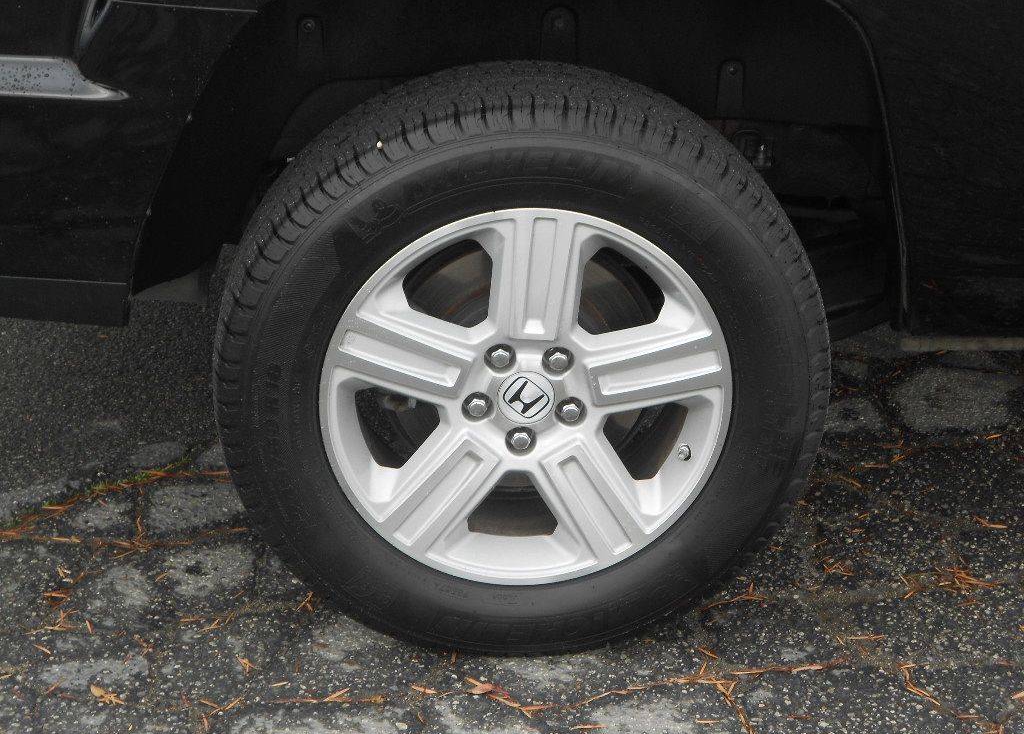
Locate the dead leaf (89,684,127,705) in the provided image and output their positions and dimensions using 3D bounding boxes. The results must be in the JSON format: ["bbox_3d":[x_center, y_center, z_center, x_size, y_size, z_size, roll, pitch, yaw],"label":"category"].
[{"bbox_3d":[-0.487,0.396,2.359,0.055,0.010,0.027,19,28,33],"label":"dead leaf"}]

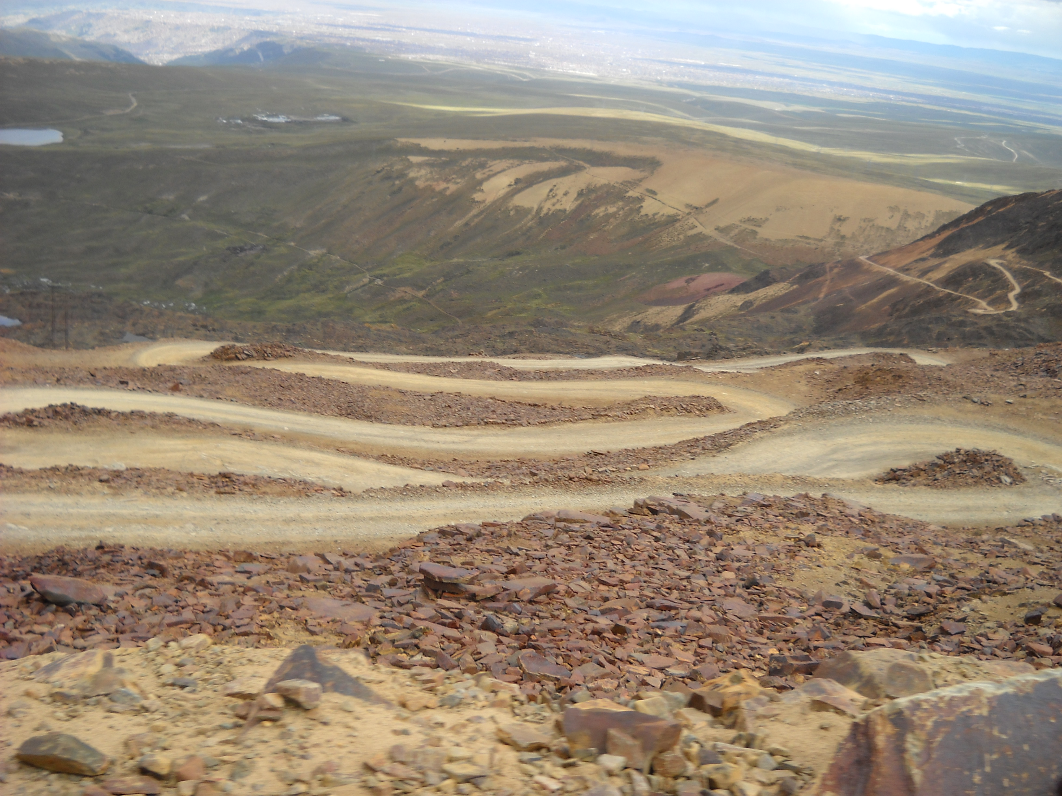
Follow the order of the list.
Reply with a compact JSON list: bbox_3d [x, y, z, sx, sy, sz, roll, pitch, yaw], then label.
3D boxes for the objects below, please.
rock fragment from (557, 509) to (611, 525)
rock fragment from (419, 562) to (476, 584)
[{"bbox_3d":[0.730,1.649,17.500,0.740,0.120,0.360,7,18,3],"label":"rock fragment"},{"bbox_3d":[-0.915,1.952,14.000,0.620,0.150,0.340,5,18,-3],"label":"rock fragment"}]

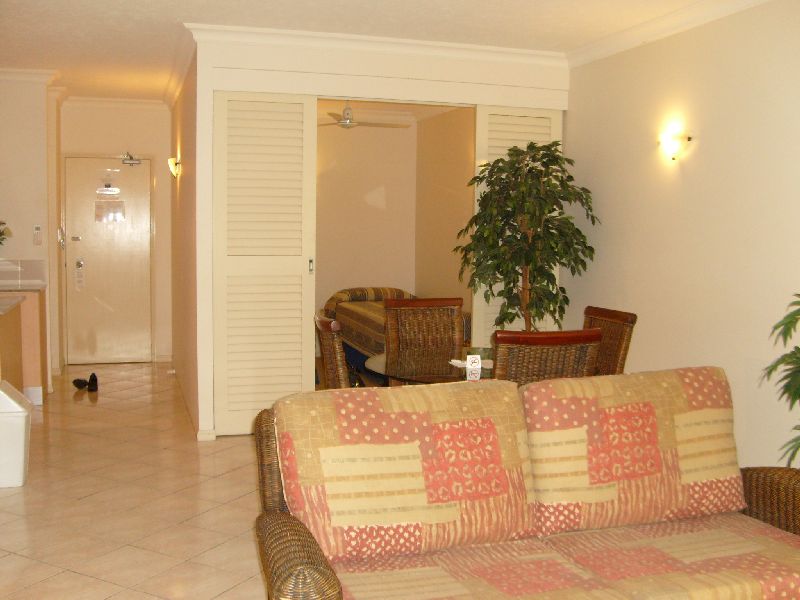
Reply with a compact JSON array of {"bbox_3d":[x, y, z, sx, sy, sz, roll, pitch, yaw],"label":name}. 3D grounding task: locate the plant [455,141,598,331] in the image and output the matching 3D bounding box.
[{"bbox_3d":[0.833,-0.029,5.371,0.900,1.960,0.900,-1,6,-19],"label":"plant"}]

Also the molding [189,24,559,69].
[{"bbox_3d":[-0.042,-1.708,5.543,2.790,0.100,0.090,-1,6,-19],"label":"molding"}]

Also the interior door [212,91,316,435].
[{"bbox_3d":[-0.907,-0.222,5.482,0.690,2.280,0.040,-1,6,-19],"label":"interior door"}]

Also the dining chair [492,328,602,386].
[{"bbox_3d":[0.556,0.602,3.821,0.500,0.980,0.580,-1,6,-19],"label":"dining chair"}]

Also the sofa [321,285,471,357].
[{"bbox_3d":[-0.033,0.324,7.921,1.030,0.770,1.950,-1,6,-19],"label":"sofa"}]

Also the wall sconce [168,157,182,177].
[{"bbox_3d":[-1.938,-1.140,6.921,0.115,0.170,0.250,-1,6,-19],"label":"wall sconce"}]

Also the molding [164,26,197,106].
[{"bbox_3d":[-1.825,-1.822,6.597,0.090,0.100,3.250,-1,6,-19],"label":"molding"}]

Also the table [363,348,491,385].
[{"bbox_3d":[0.366,0.681,4.294,1.150,0.730,1.150,-1,6,-19],"label":"table"}]

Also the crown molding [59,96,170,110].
[{"bbox_3d":[-2.766,-1.935,7.921,1.040,0.100,0.090,-1,6,-19],"label":"crown molding"}]

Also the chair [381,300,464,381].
[{"bbox_3d":[0.229,0.506,4.814,0.500,0.980,0.580,-1,6,-19],"label":"chair"}]

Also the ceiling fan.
[{"bbox_3d":[-0.473,-1.747,7.393,1.150,0.370,1.150,-1,6,-19],"label":"ceiling fan"}]

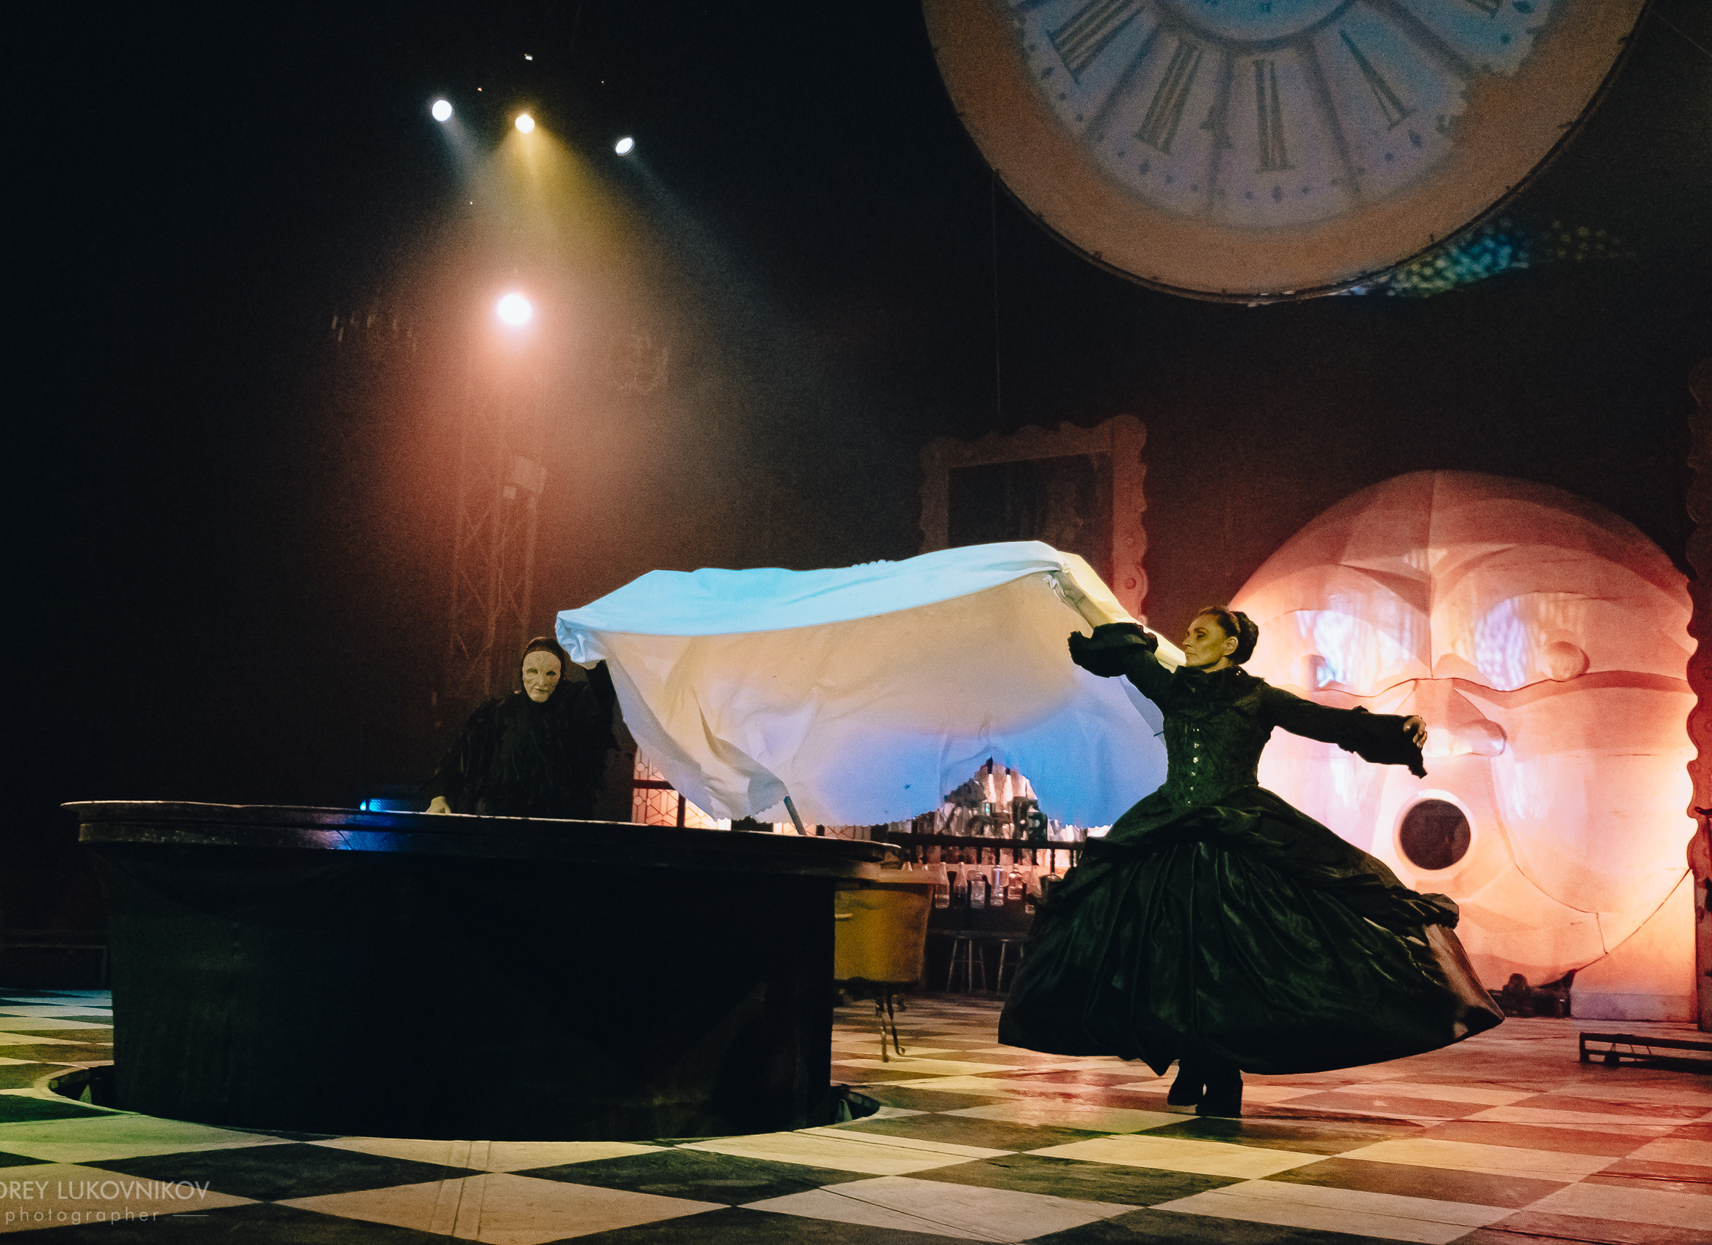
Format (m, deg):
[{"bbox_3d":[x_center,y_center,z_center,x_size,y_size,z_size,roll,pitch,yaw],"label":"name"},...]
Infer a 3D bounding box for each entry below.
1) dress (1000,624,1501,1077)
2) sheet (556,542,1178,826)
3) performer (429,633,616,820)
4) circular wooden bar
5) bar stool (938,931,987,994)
[{"bbox_3d":[1.335,0.804,5.699,1.620,1.720,1.200,-4,-11,31],"label":"dress"},{"bbox_3d":[0.043,0.206,5.800,2.100,0.950,0.900,3,-10,-3],"label":"sheet"},{"bbox_3d":[-1.184,0.866,5.759,0.700,1.660,0.500,4,-10,-7],"label":"performer"},{"bbox_3d":[-1.232,1.163,5.725,2.780,0.900,2.780,2,-10,0],"label":"circular wooden bar"},{"bbox_3d":[0.893,2.764,13.518,0.360,0.480,0.360,3,-10,-4],"label":"bar stool"}]

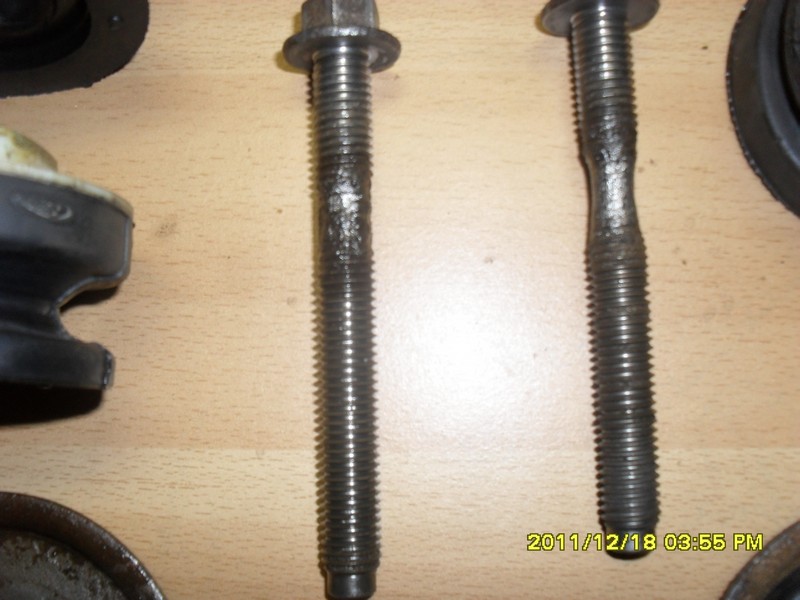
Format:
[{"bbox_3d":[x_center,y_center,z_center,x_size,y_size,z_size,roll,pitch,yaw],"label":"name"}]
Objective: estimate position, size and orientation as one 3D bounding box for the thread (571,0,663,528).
[{"bbox_3d":[0.043,-0.005,0.163,0.012,0.012,0.104,-3,86,0],"label":"thread"}]

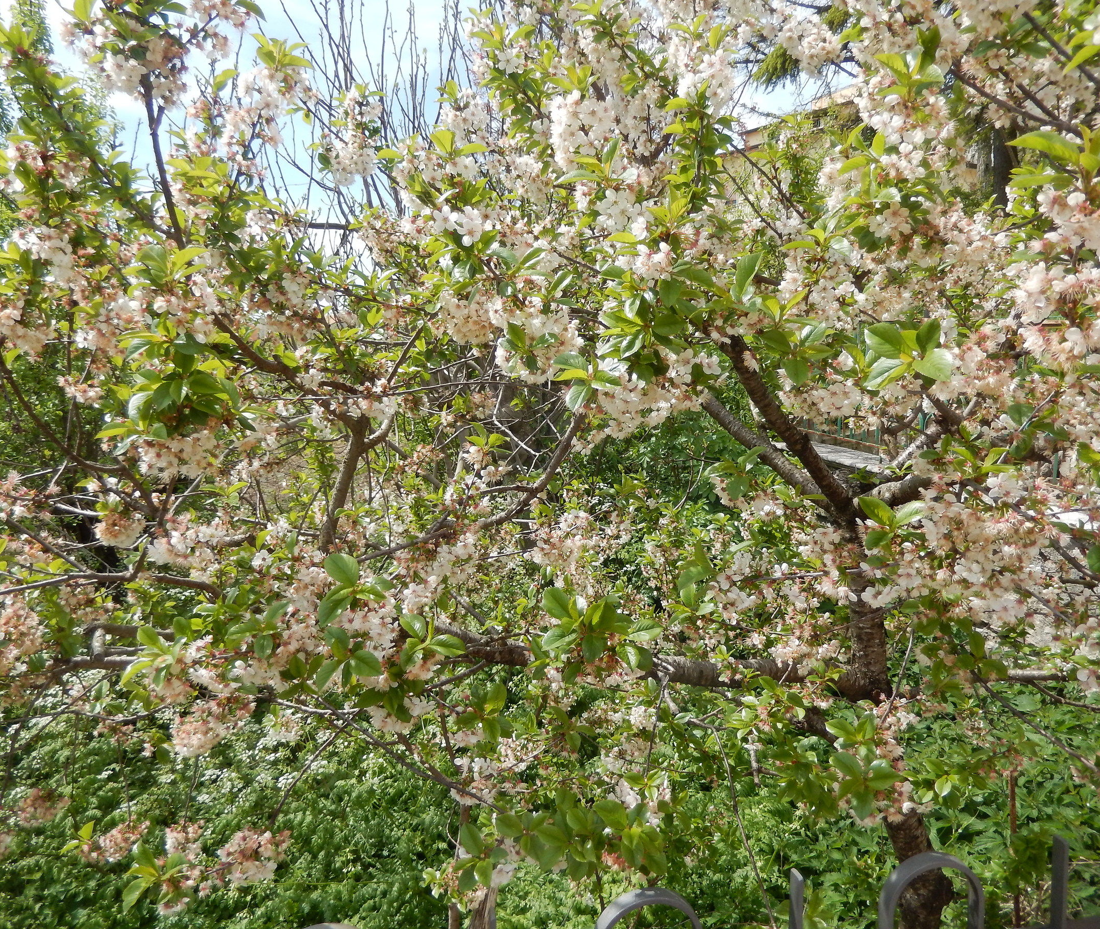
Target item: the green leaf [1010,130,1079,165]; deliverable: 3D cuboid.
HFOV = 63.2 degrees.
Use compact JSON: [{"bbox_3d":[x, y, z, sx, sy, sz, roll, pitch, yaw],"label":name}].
[{"bbox_3d":[0.443,-0.278,0.800,0.065,0.014,0.030,19,-24,11],"label":"green leaf"}]

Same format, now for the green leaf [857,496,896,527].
[{"bbox_3d":[0.457,0.066,1.250,0.067,0.028,0.011,37,10,-2],"label":"green leaf"}]

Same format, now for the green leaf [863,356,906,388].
[{"bbox_3d":[0.420,-0.114,1.120,0.065,0.028,0.014,-32,-6,5],"label":"green leaf"}]

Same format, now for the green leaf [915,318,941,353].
[{"bbox_3d":[0.480,-0.162,1.130,0.026,0.050,0.011,24,41,18],"label":"green leaf"}]

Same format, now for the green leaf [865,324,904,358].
[{"bbox_3d":[0.425,-0.153,1.130,0.065,0.037,0.011,34,18,-2],"label":"green leaf"}]

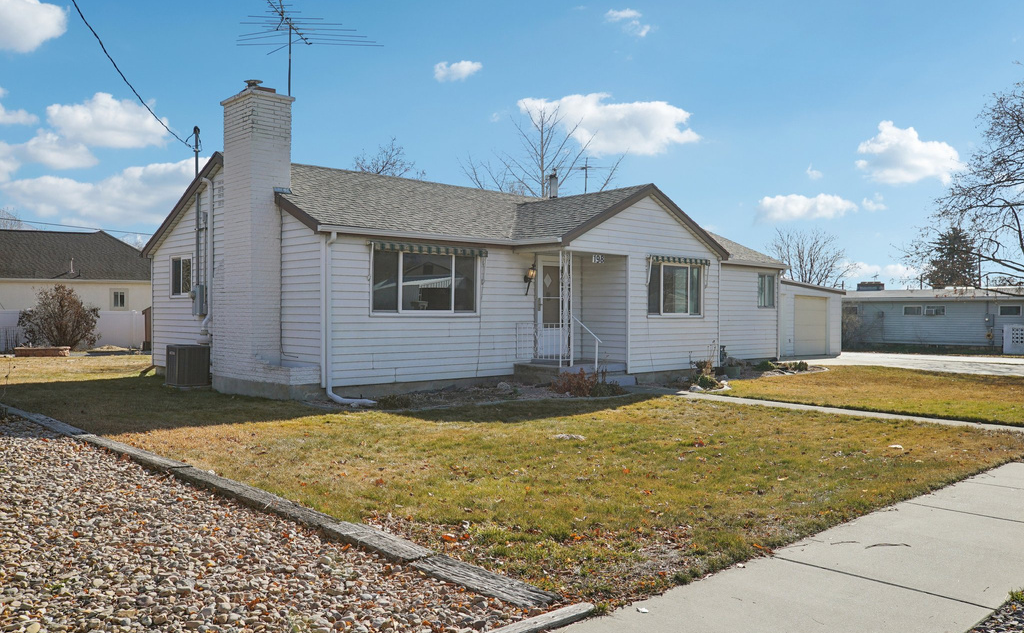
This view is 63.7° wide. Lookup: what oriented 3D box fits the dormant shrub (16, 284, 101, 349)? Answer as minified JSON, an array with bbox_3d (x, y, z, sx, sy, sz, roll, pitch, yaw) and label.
[{"bbox_3d":[-17.000,0.000,31.000,3.050,2.500,2.900,0,0,0],"label":"dormant shrub"}]

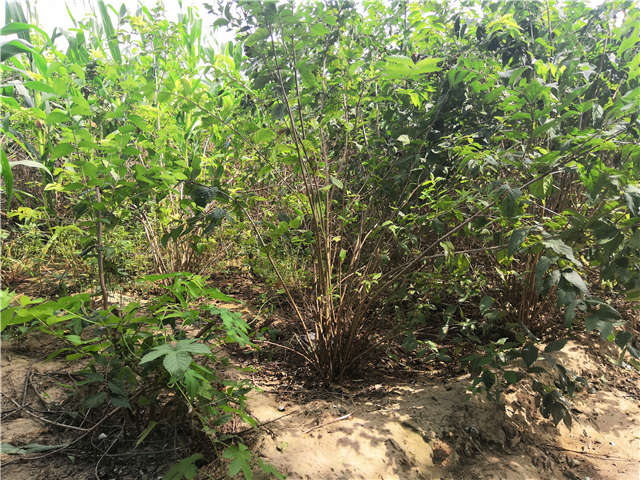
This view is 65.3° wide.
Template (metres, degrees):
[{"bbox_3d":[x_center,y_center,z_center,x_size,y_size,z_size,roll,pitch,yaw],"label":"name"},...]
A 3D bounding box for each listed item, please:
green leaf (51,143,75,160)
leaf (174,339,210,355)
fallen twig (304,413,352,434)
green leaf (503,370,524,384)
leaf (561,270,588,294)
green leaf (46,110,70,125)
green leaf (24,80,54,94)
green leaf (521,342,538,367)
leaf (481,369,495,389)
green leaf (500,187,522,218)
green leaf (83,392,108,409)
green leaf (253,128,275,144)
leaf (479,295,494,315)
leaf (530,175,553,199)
[{"bbox_3d":[-1.238,-0.425,2.400,0.111,0.082,0.055,-4,8,-27],"label":"green leaf"},{"bbox_3d":[-0.396,0.331,1.550,0.115,0.030,0.070,6,21,0],"label":"leaf"},{"bbox_3d":[0.034,0.631,1.721,0.210,0.020,0.025,-7,10,-41],"label":"fallen twig"},{"bbox_3d":[0.756,0.537,1.950,0.082,0.051,0.050,3,8,22],"label":"green leaf"},{"bbox_3d":[0.870,0.148,1.700,0.120,0.025,0.060,42,35,6],"label":"leaf"},{"bbox_3d":[-1.362,-0.638,2.600,0.125,0.035,0.085,0,27,0],"label":"green leaf"},{"bbox_3d":[-1.629,-0.886,2.900,0.180,0.035,0.075,13,23,1],"label":"green leaf"},{"bbox_3d":[0.797,0.436,1.900,0.070,0.095,0.035,0,11,0],"label":"green leaf"},{"bbox_3d":[0.654,0.545,1.950,0.051,0.082,0.040,3,8,19],"label":"leaf"},{"bbox_3d":[0.729,-0.143,1.900,0.085,0.120,0.040,0,11,0],"label":"green leaf"},{"bbox_3d":[-0.764,0.547,1.700,0.085,0.051,0.055,-4,8,-25],"label":"green leaf"},{"bbox_3d":[-0.272,-0.498,2.400,0.101,0.072,0.055,-1,8,-6],"label":"green leaf"},{"bbox_3d":[0.767,0.299,2.300,0.070,0.095,0.040,0,11,0],"label":"leaf"},{"bbox_3d":[1.016,-0.242,2.300,0.106,0.115,0.050,3,8,24],"label":"leaf"}]

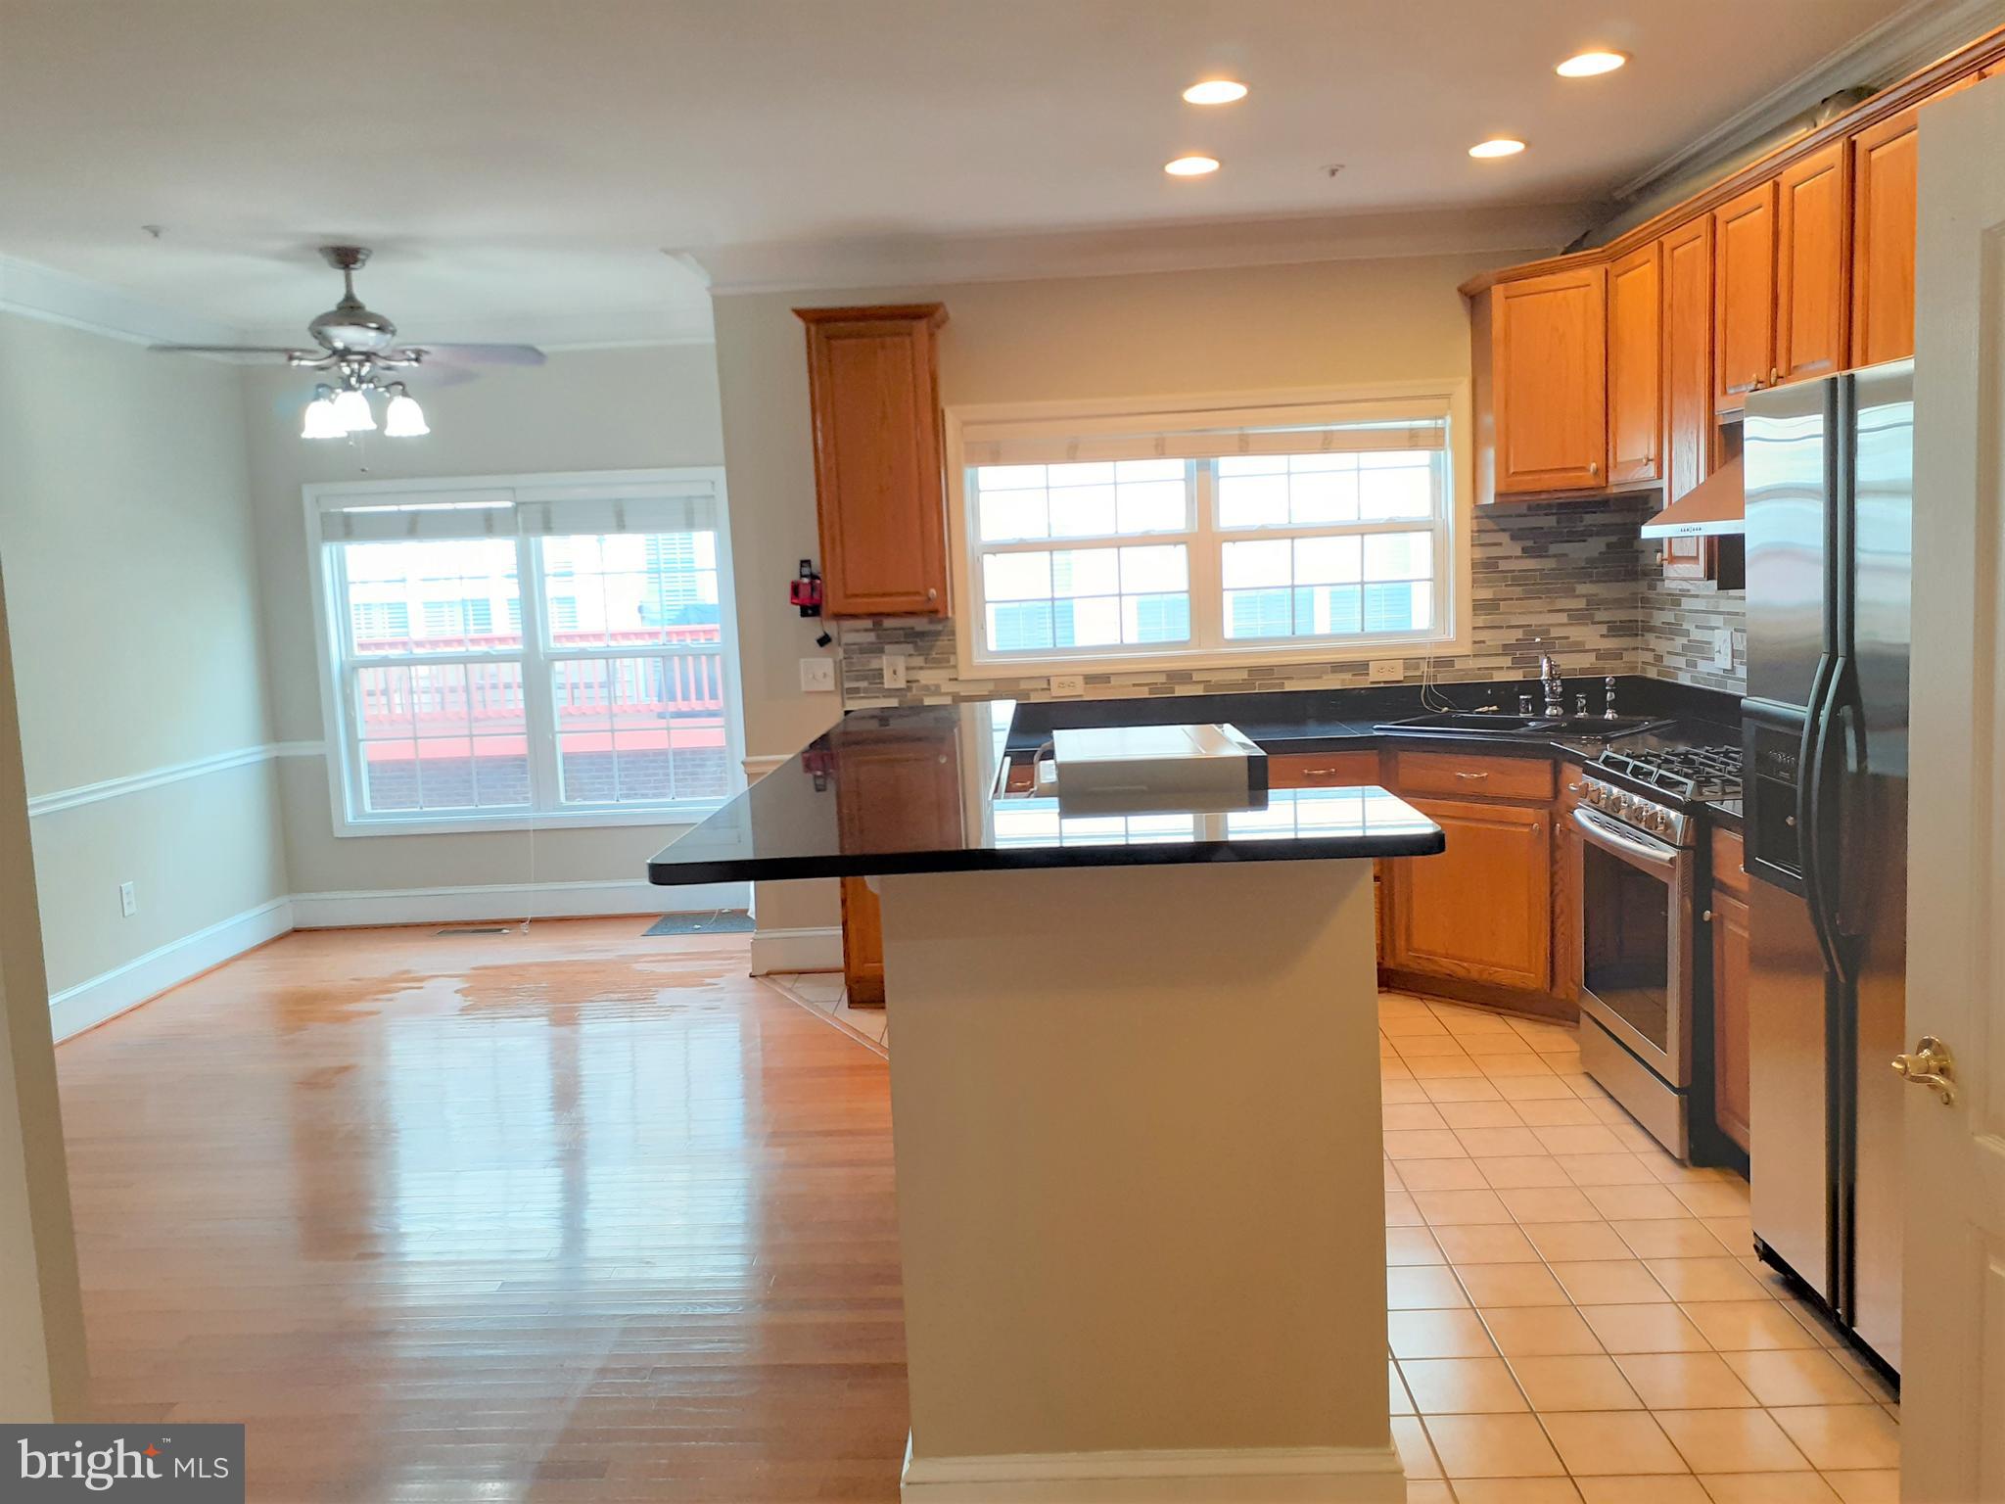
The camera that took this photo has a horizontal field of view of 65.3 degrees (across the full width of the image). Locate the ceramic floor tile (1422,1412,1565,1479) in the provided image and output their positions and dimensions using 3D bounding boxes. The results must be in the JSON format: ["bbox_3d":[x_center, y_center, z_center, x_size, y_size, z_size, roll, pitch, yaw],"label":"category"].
[{"bbox_3d":[0.838,1.190,2.673,0.197,0.010,0.192,-2,7,2],"label":"ceramic floor tile"}]

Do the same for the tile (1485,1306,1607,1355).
[{"bbox_3d":[1.066,1.150,3.100,0.200,0.010,0.200,-2,6,2],"label":"tile"}]

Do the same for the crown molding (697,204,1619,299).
[{"bbox_3d":[0.550,-1.864,5.788,3.530,0.145,0.130,-2,6,2],"label":"crown molding"}]

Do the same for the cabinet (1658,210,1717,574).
[{"bbox_3d":[2.202,-1.046,4.680,0.326,1.087,0.397,-2,7,2],"label":"cabinet"}]

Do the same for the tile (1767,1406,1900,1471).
[{"bbox_3d":[1.466,1.191,2.701,0.200,0.010,0.200,-2,7,2],"label":"tile"}]

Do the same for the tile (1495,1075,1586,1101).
[{"bbox_3d":[1.523,0.971,4.494,0.200,0.010,0.200,-2,6,2],"label":"tile"}]

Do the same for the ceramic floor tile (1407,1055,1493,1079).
[{"bbox_3d":[1.293,0.931,4.582,0.197,0.010,0.192,-2,7,2],"label":"ceramic floor tile"}]

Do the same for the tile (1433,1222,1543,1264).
[{"bbox_3d":[1.060,1.085,3.435,0.197,0.010,0.192,-2,7,2],"label":"tile"}]

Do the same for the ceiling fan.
[{"bbox_3d":[-2.120,-1.347,5.133,1.300,0.610,1.300,-2,7,2],"label":"ceiling fan"}]

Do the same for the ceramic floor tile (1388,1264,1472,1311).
[{"bbox_3d":[0.870,1.135,3.310,0.200,0.010,0.200,-2,6,2],"label":"ceramic floor tile"}]

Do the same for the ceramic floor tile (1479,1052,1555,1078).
[{"bbox_3d":[1.541,0.953,4.721,0.200,0.010,0.200,-2,7,2],"label":"ceramic floor tile"}]

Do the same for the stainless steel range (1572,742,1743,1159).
[{"bbox_3d":[1.964,0.508,4.112,0.720,0.930,0.757,-2,6,3],"label":"stainless steel range"}]

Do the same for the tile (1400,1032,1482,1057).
[{"bbox_3d":[1.346,0.938,4.931,0.200,0.010,0.200,-2,7,2],"label":"tile"}]

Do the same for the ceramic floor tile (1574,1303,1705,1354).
[{"bbox_3d":[1.278,1.152,3.114,0.200,0.010,0.200,-2,7,2],"label":"ceramic floor tile"}]

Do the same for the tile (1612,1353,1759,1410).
[{"bbox_3d":[1.271,1.175,2.912,0.200,0.010,0.200,-2,7,2],"label":"tile"}]

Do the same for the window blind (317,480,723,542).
[{"bbox_3d":[-2.125,-1.052,6.863,1.760,0.225,0.060,-2,7,2],"label":"window blind"}]

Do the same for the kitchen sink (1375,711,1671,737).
[{"bbox_3d":[1.794,0.006,5.434,0.550,0.200,0.840,-9,9,-44],"label":"kitchen sink"}]

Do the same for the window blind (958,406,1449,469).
[{"bbox_3d":[0.766,-1.203,5.957,1.850,0.165,0.060,-2,6,3],"label":"window blind"}]

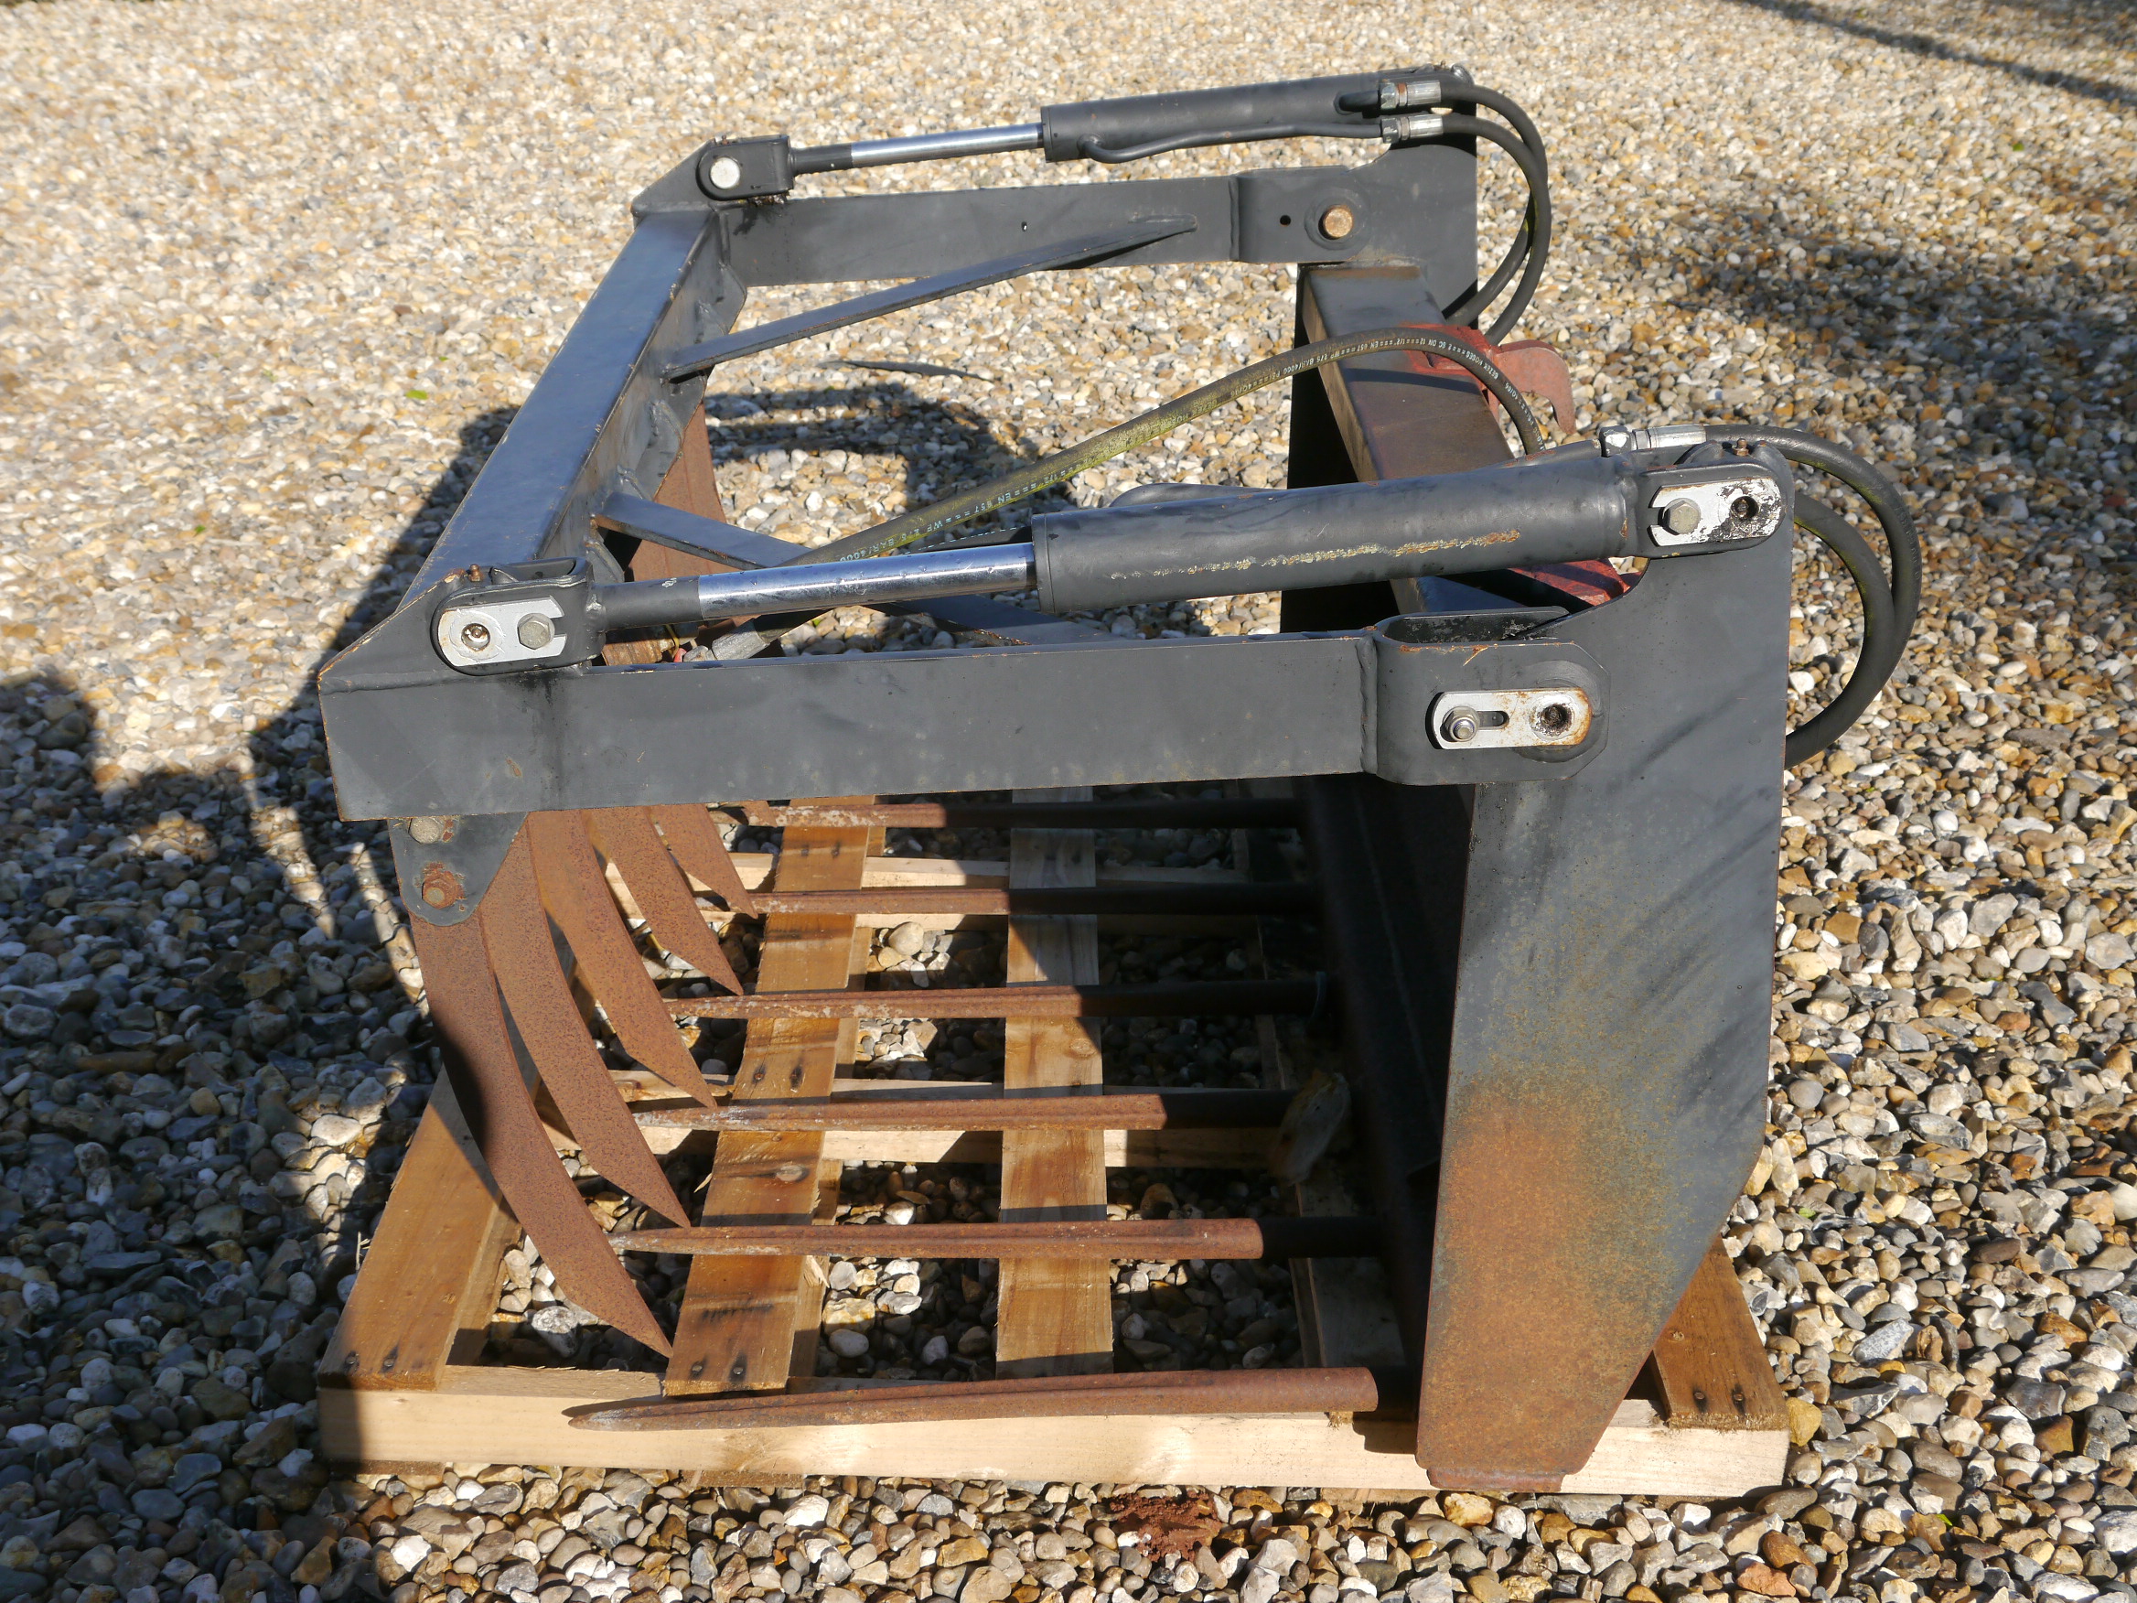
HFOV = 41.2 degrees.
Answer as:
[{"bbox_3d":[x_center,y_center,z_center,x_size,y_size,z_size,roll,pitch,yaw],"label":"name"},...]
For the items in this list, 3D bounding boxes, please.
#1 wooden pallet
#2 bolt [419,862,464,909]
[{"bbox_3d":[-0.013,0.206,2.556,1.030,0.095,1.230,2,24,-1],"label":"wooden pallet"},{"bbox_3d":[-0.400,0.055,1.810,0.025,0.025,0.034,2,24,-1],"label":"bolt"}]

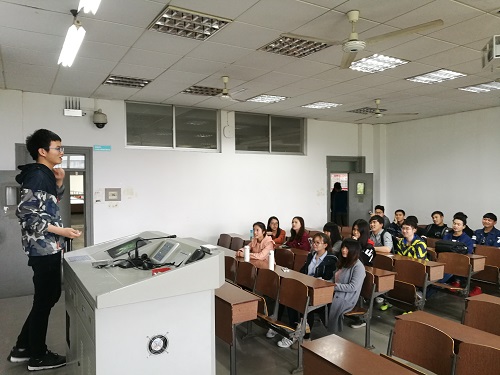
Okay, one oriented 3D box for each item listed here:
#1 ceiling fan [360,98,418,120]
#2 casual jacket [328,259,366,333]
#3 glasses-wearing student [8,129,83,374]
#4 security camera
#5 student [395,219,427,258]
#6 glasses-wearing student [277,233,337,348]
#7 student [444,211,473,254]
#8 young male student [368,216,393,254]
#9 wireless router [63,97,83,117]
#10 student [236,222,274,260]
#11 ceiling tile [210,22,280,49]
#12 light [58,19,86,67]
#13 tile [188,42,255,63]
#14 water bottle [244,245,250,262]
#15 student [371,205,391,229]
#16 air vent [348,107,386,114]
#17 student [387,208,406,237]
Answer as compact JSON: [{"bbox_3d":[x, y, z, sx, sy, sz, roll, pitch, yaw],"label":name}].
[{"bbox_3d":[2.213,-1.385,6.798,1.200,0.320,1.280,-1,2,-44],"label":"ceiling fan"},{"bbox_3d":[1.016,1.193,4.403,0.480,0.800,0.420,-1,1,-31],"label":"casual jacket"},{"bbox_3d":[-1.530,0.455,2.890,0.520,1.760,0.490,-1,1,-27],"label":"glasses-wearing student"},{"bbox_3d":[-2.542,-1.165,6.615,0.230,0.320,0.250,-1,1,-31],"label":"security camera"},{"bbox_3d":[2.181,1.071,5.427,0.750,1.220,0.520,-1,1,-38],"label":"student"},{"bbox_3d":[0.653,1.112,4.355,0.760,1.170,0.480,-1,1,-34],"label":"glasses-wearing student"},{"bbox_3d":[3.211,1.078,6.068,0.500,1.250,0.720,0,1,45],"label":"student"},{"bbox_3d":[2.024,1.084,6.175,0.700,1.250,0.470,-1,1,-37],"label":"young male student"},{"bbox_3d":[-2.972,-1.361,6.568,0.290,0.335,0.060,-1,1,-31],"label":"wireless router"},{"bbox_3d":[0.059,1.132,5.613,0.700,1.200,0.460,-1,1,-38],"label":"student"},{"bbox_3d":[-0.036,-1.496,3.865,0.600,0.020,0.600,-1,1,-30],"label":"ceiling tile"},{"bbox_3d":[-1.620,-1.257,3.523,0.140,0.080,1.230,-1,1,-30],"label":"light"},{"bbox_3d":[-0.353,-1.542,4.440,0.600,0.020,0.600,-1,1,-31],"label":"tile"},{"bbox_3d":[-0.034,0.873,5.193,0.070,0.230,0.070,-1,1,-31],"label":"water bottle"},{"bbox_3d":[2.697,1.010,8.084,0.720,1.230,0.520,-1,1,-40],"label":"student"},{"bbox_3d":[2.461,-1.629,8.191,0.600,0.050,0.600,-1,1,-31],"label":"air vent"},{"bbox_3d":[2.930,1.039,7.642,0.740,1.200,0.520,-1,1,-40],"label":"student"}]

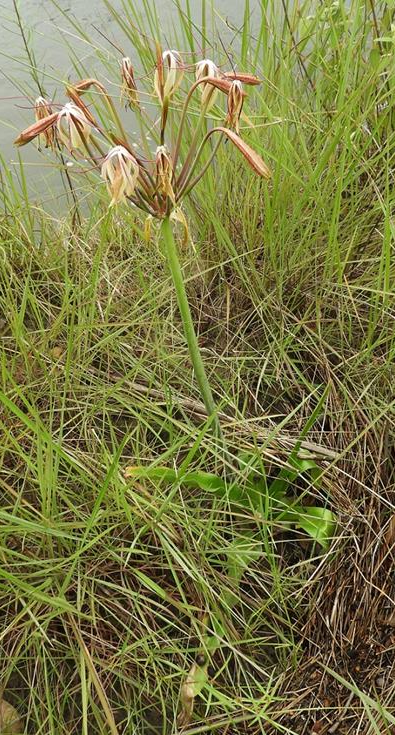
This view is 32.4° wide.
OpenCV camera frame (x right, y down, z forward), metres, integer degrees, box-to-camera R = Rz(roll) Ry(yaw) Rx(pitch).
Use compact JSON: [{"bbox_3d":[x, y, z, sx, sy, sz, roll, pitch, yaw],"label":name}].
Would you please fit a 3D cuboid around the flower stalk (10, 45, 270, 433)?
[{"bbox_3d":[-0.075,-0.101,1.053,0.370,0.680,0.340,0,42,0],"label":"flower stalk"}]

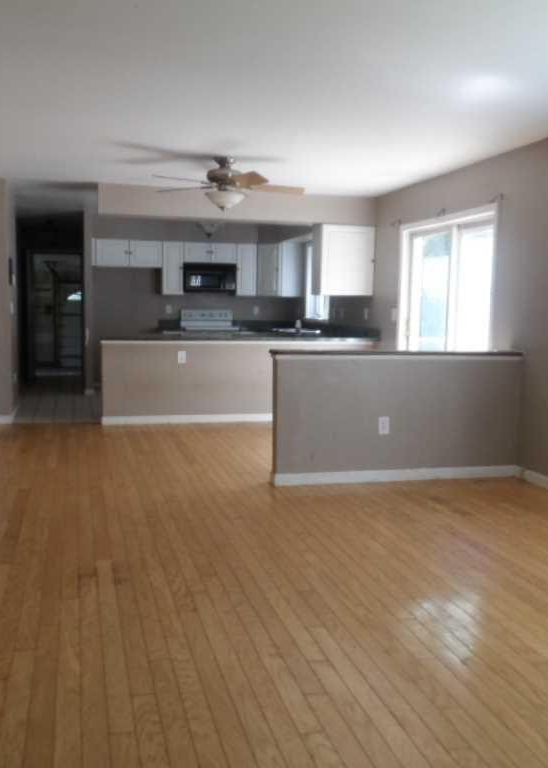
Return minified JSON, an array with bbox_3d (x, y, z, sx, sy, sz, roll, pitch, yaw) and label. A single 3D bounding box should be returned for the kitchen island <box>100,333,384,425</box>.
[{"bbox_3d":[-0.407,-0.065,7.814,2.916,0.887,0.643,0,6,-15],"label":"kitchen island"}]

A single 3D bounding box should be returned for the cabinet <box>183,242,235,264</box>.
[{"bbox_3d":[-0.931,-1.859,10.133,0.755,0.300,0.320,0,6,-16],"label":"cabinet"}]

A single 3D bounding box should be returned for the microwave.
[{"bbox_3d":[-0.945,-1.496,10.134,0.760,0.420,0.390,0,6,-16],"label":"microwave"}]

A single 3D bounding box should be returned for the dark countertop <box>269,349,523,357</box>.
[{"bbox_3d":[0.908,-0.224,5.078,1.910,0.030,0.150,0,6,-16],"label":"dark countertop"}]

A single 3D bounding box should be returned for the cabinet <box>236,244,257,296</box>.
[{"bbox_3d":[-0.434,-1.655,10.480,0.324,0.750,0.315,0,6,-15],"label":"cabinet"}]

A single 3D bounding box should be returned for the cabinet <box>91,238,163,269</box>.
[{"bbox_3d":[-2.032,-1.792,9.834,0.930,0.375,0.320,0,6,-16],"label":"cabinet"}]

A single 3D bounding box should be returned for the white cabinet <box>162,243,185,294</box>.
[{"bbox_3d":[-1.463,-1.647,10.196,0.303,0.750,0.315,0,6,-15],"label":"white cabinet"}]

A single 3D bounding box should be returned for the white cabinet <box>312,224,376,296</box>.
[{"bbox_3d":[0.768,-1.358,7.849,0.613,0.750,0.322,0,6,-15],"label":"white cabinet"}]

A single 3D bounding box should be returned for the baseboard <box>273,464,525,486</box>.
[{"bbox_3d":[0.911,0.650,5.042,1.862,0.089,0.024,0,6,-15],"label":"baseboard"}]

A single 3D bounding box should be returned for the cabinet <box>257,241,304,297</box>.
[{"bbox_3d":[0.060,-1.642,10.272,0.600,0.765,0.600,1,6,-2],"label":"cabinet"}]

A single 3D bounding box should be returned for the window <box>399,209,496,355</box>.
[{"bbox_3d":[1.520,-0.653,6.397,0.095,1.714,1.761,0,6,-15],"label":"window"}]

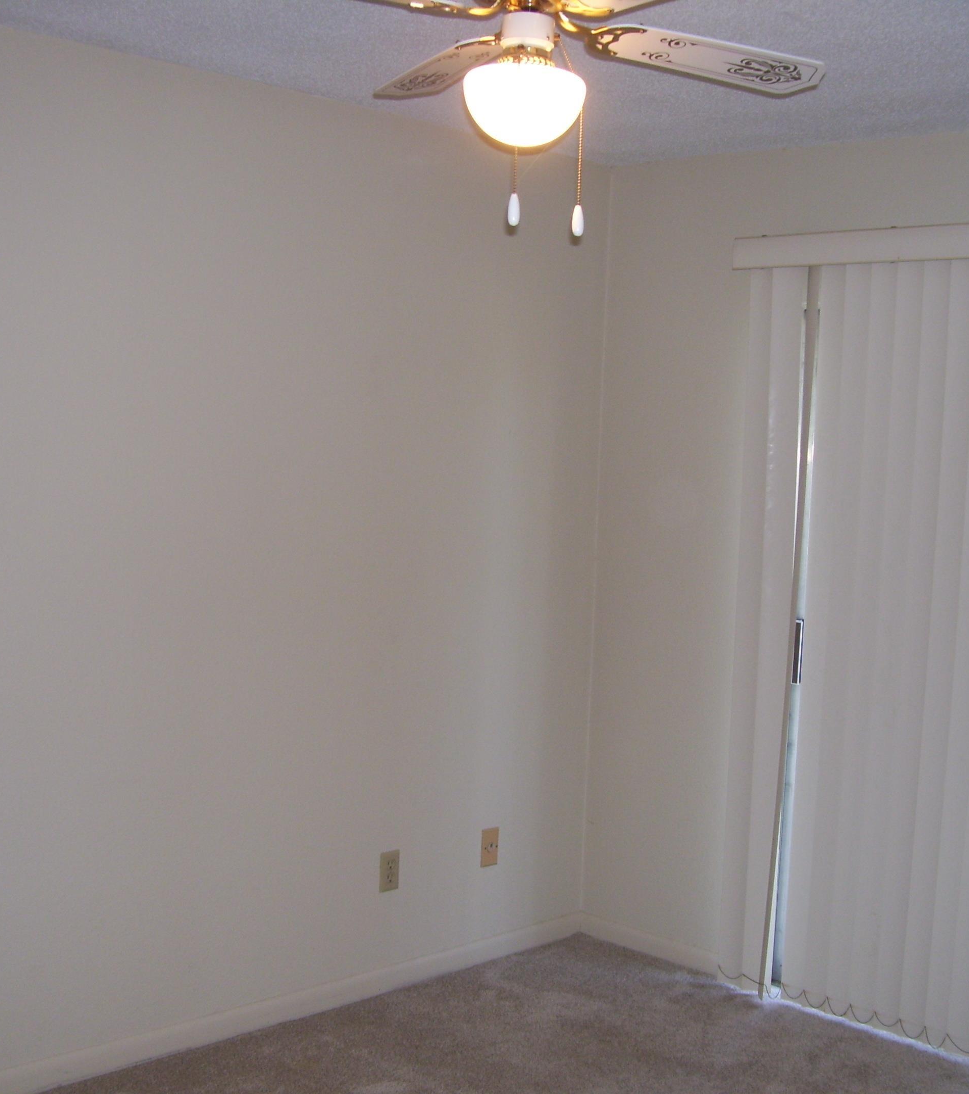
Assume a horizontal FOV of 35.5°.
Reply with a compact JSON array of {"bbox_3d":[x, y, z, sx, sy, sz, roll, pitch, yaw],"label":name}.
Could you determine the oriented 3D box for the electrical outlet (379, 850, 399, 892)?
[{"bbox_3d":[-0.266,0.917,4.278,0.008,0.115,0.071,7,6,44],"label":"electrical outlet"}]

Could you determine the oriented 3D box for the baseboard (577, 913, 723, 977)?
[{"bbox_3d":[0.505,1.231,4.672,0.590,0.077,0.015,7,6,44],"label":"baseboard"}]

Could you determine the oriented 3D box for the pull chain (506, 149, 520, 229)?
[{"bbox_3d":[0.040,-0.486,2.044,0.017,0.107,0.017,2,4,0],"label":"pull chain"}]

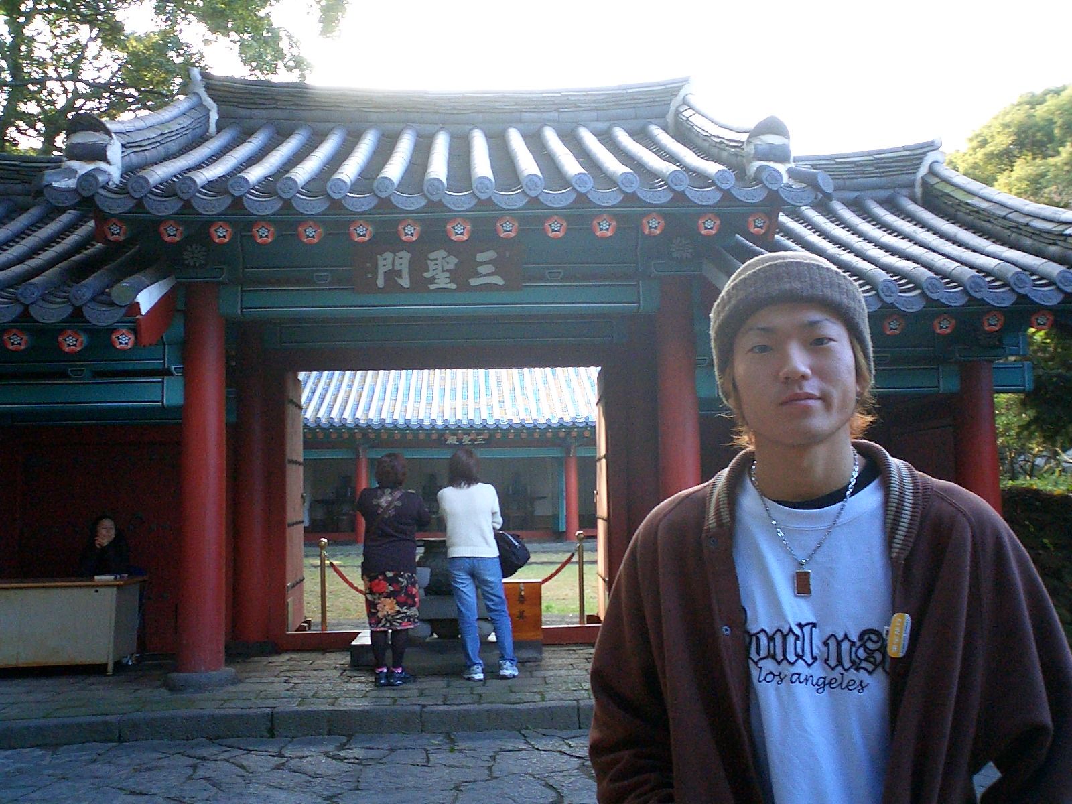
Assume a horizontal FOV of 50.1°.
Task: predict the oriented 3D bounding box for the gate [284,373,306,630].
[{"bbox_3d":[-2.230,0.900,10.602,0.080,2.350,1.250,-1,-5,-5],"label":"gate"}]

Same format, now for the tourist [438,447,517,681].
[{"bbox_3d":[-0.423,1.142,8.246,0.540,1.626,0.380,-1,-5,-2],"label":"tourist"}]

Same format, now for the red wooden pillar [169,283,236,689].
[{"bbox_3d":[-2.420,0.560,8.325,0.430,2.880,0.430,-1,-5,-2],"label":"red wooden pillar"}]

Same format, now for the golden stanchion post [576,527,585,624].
[{"bbox_3d":[0.401,1.623,10.218,0.260,0.950,0.260,-1,-5,-2],"label":"golden stanchion post"}]

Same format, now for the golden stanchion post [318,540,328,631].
[{"bbox_3d":[-1.876,1.674,10.148,0.260,0.940,0.260,-1,-5,-2],"label":"golden stanchion post"}]

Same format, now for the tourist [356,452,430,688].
[{"bbox_3d":[-1.010,1.159,8.157,0.510,1.600,0.370,-1,-5,3],"label":"tourist"}]

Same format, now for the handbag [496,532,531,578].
[{"bbox_3d":[-0.175,1.104,8.296,0.320,0.340,0.180,-1,-5,-2],"label":"handbag"}]

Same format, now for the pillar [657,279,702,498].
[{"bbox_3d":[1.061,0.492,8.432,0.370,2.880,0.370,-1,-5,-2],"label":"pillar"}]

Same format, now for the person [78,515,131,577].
[{"bbox_3d":[-3.481,1.514,9.311,0.500,1.190,0.650,1,-5,-24],"label":"person"}]

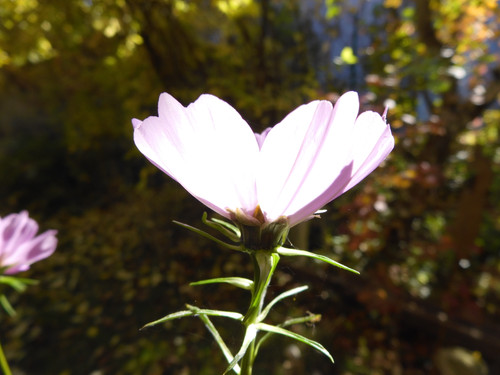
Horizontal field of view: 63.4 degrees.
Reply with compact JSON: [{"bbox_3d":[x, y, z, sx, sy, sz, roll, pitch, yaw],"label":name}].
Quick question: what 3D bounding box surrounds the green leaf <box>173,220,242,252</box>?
[{"bbox_3d":[-0.013,0.015,0.121,0.024,0.004,0.004,18,8,10],"label":"green leaf"}]

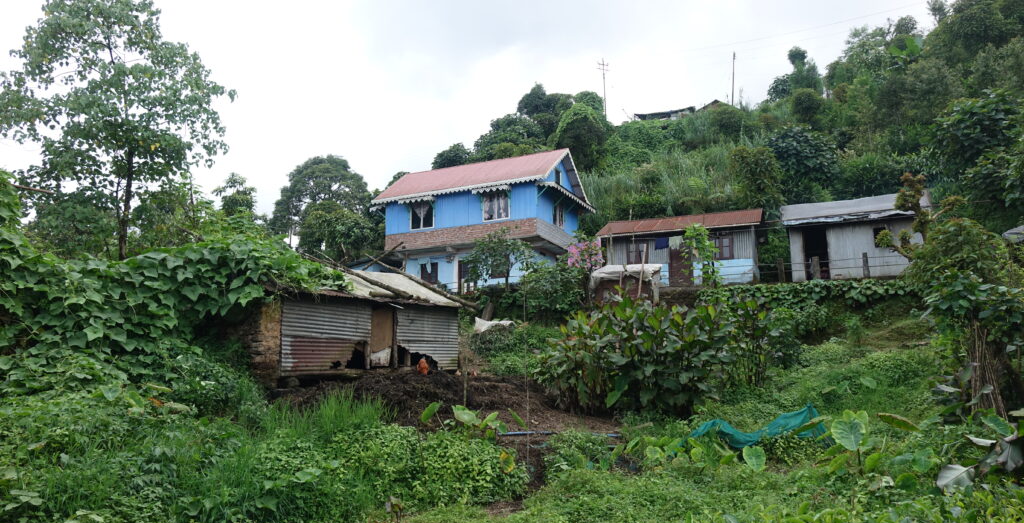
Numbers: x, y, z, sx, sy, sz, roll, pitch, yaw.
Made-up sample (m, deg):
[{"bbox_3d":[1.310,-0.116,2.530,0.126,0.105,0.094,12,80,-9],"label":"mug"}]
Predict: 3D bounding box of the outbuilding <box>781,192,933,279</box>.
[{"bbox_3d":[12.755,-0.740,25.416,4.950,3.150,3.650,-5,-10,20],"label":"outbuilding"}]

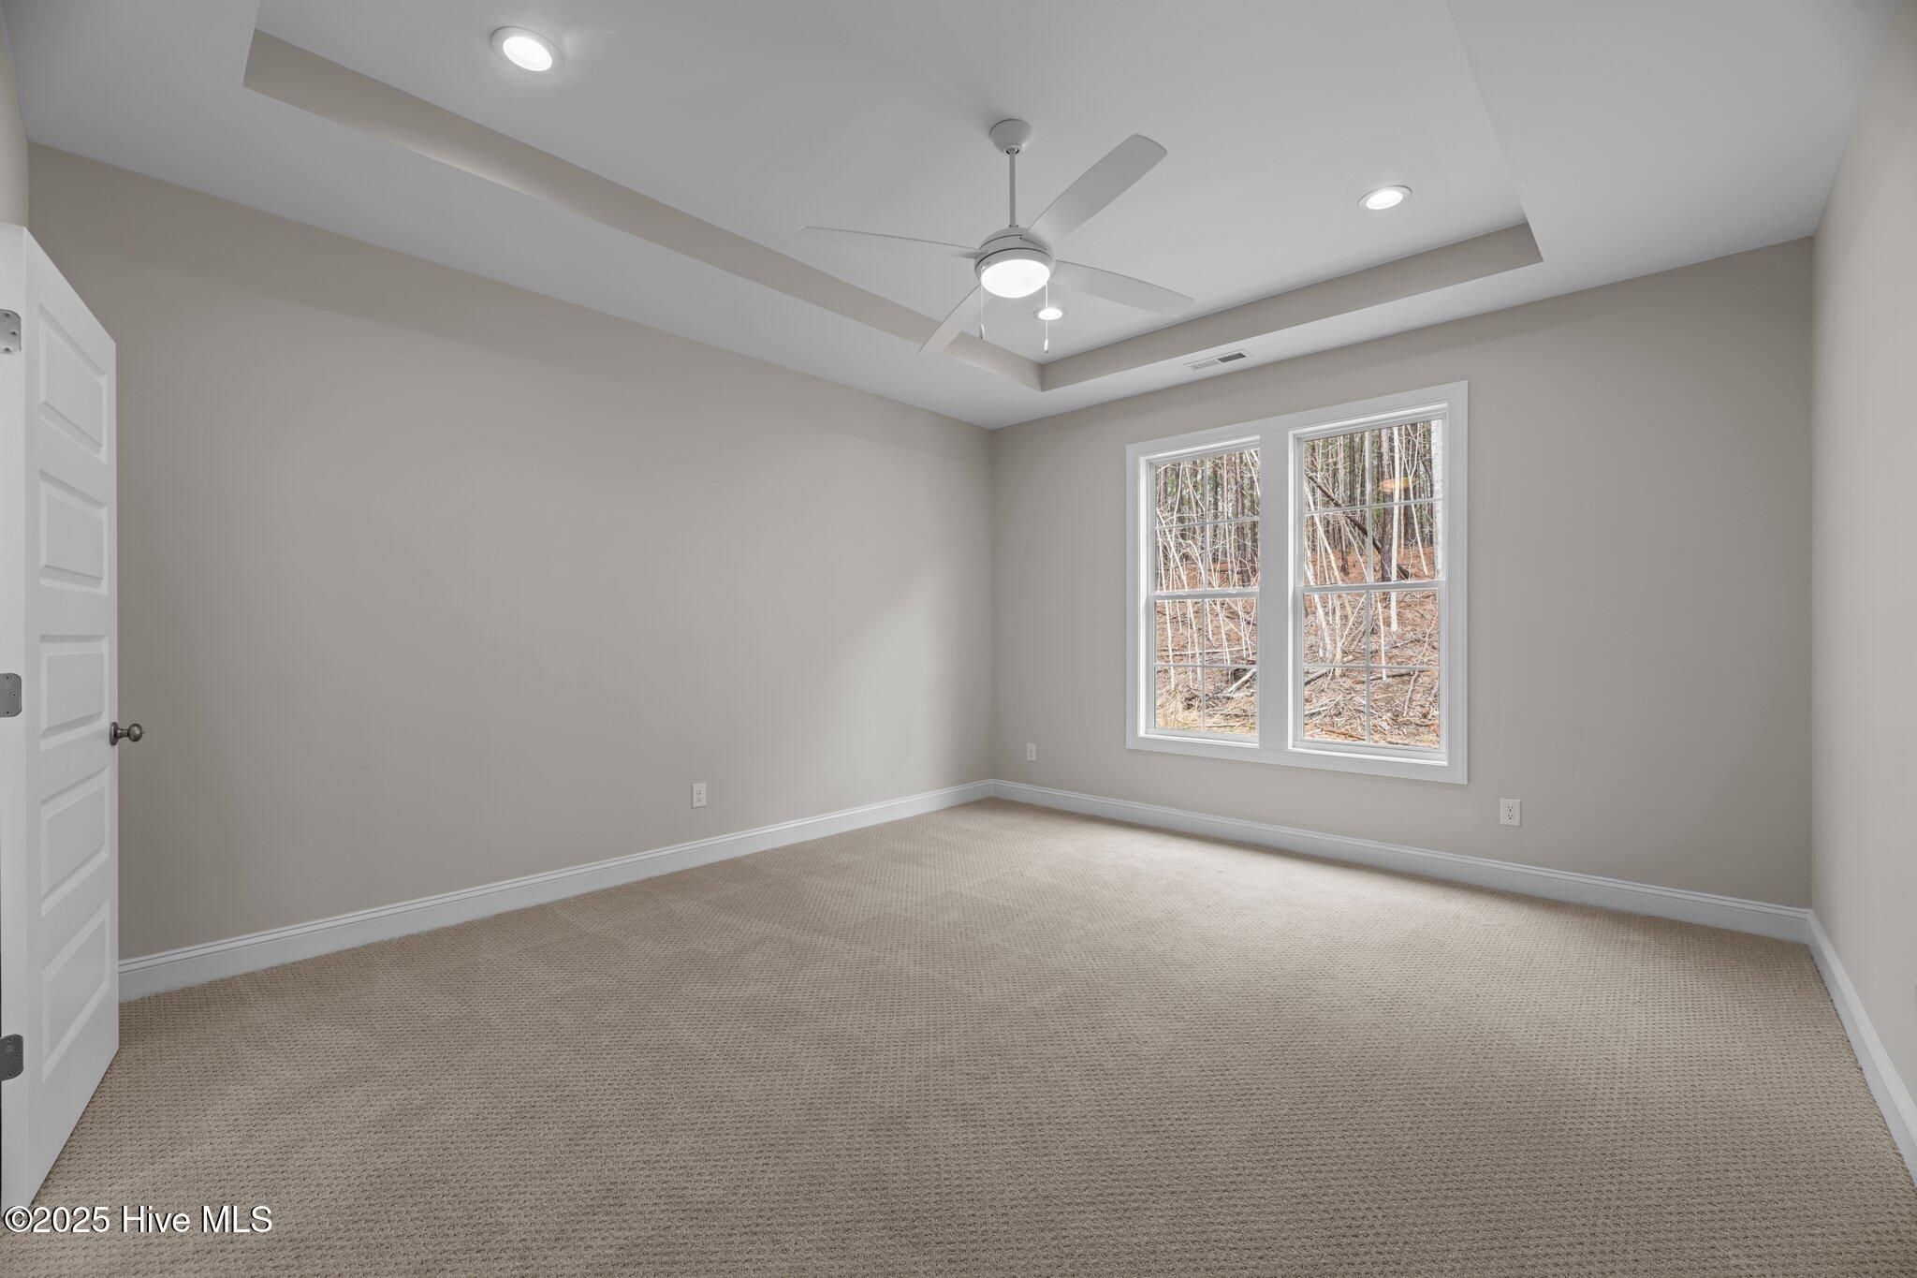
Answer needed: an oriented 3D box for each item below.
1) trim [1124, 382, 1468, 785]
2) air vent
[{"bbox_3d":[1.804,-0.271,4.255,1.850,1.955,0.080,0,1,42],"label":"trim"},{"bbox_3d":[1.454,-1.546,4.166,0.350,0.022,0.148,0,1,42],"label":"air vent"}]

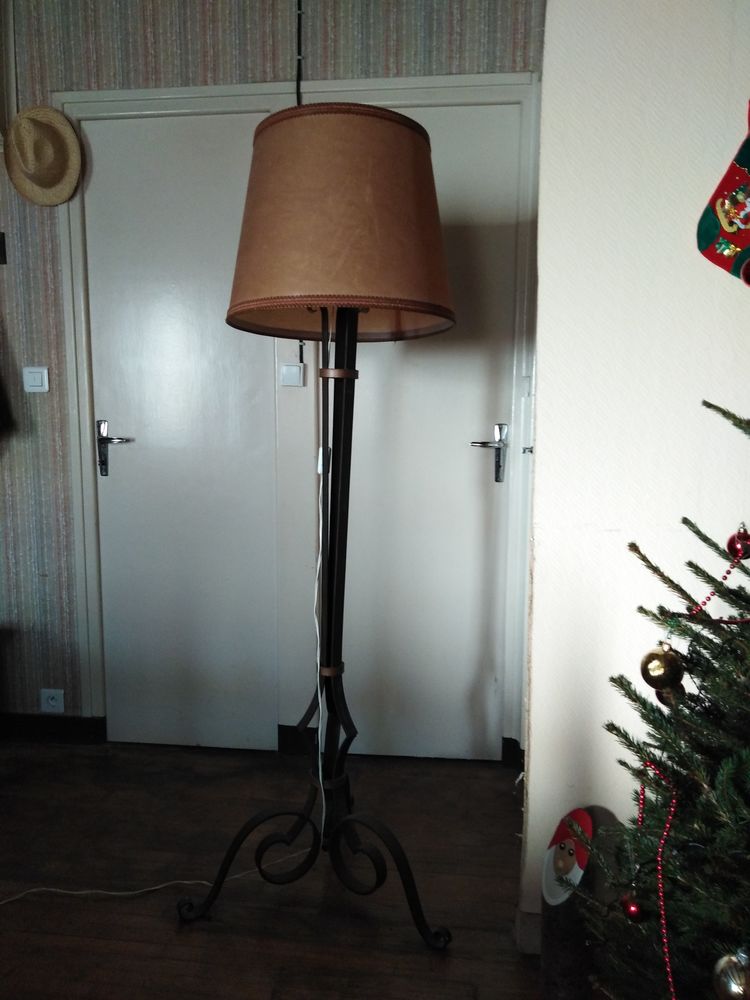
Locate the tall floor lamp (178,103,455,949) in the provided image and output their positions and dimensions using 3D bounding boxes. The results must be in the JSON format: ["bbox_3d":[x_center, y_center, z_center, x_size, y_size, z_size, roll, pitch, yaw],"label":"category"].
[{"bbox_3d":[-0.118,0.075,1.762,0.620,1.730,0.580,1,7,6],"label":"tall floor lamp"}]

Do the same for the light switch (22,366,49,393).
[{"bbox_3d":[-1.112,-0.396,2.468,0.083,0.083,0.015,1,7,6],"label":"light switch"}]

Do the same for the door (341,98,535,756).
[{"bbox_3d":[0.132,-0.168,2.389,0.650,2.060,0.050,1,7,6],"label":"door"}]

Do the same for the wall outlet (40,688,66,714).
[{"bbox_3d":[-1.115,0.697,2.605,0.083,0.083,0.015,1,7,6],"label":"wall outlet"}]

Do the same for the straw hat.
[{"bbox_3d":[-1.038,-1.066,2.299,0.260,0.295,0.110,-6,9,2],"label":"straw hat"}]

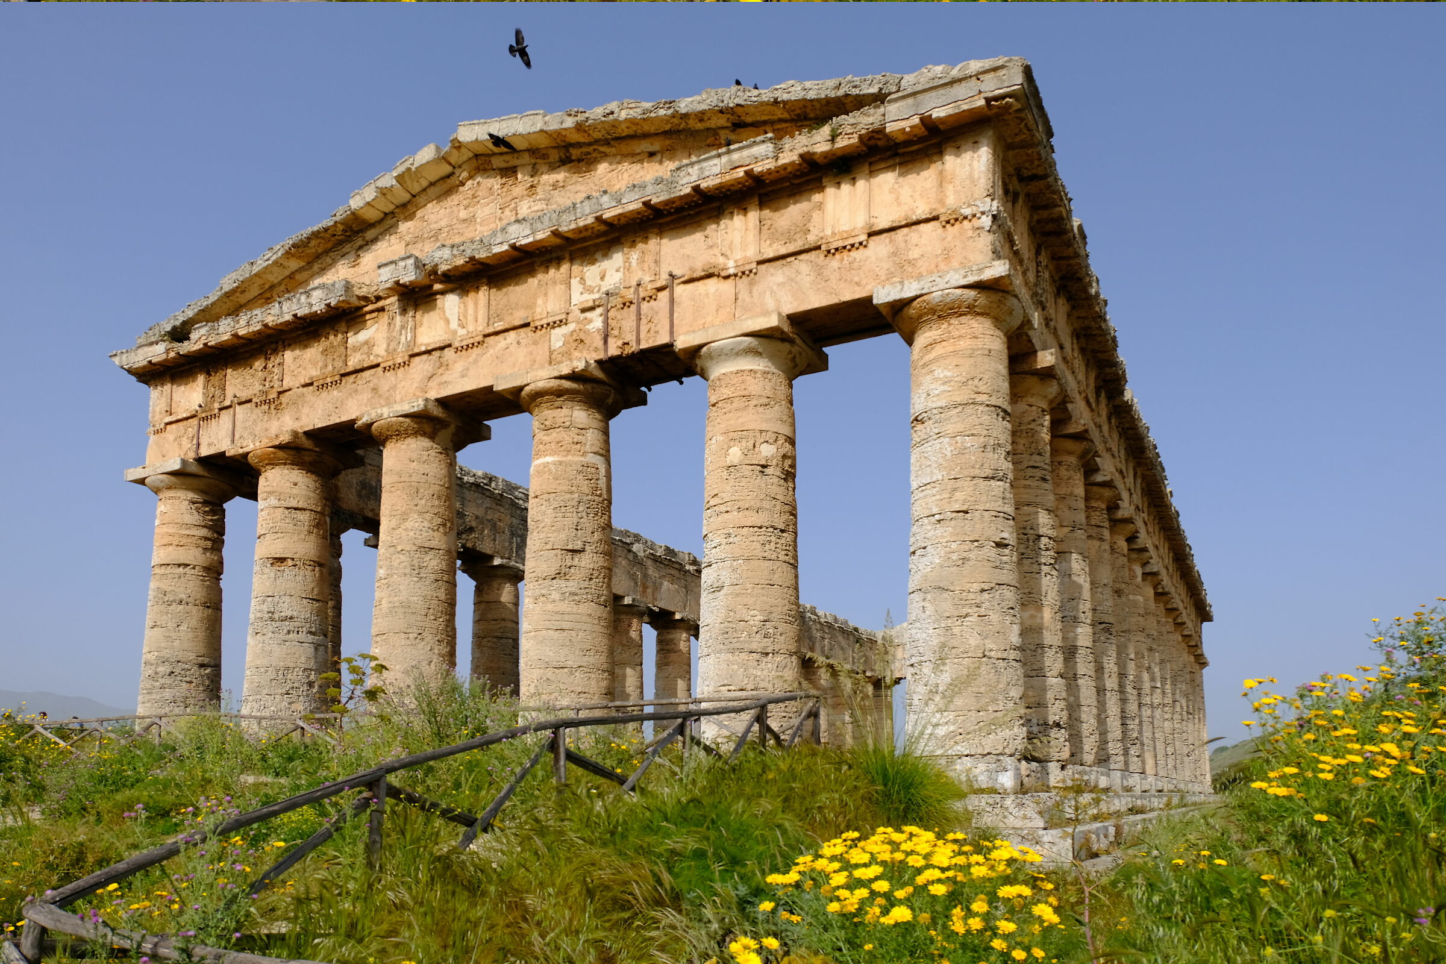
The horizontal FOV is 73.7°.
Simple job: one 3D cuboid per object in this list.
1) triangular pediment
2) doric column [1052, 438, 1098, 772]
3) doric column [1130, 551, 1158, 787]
[{"bbox_3d":[-5.881,-6.312,22.843,24.600,3.800,1.900,-7,-15,27],"label":"triangular pediment"},{"bbox_3d":[8.586,3.097,25.163,2.250,8.840,2.250,-5,-11,28],"label":"doric column"},{"bbox_3d":[14.898,6.734,36.022,2.250,8.760,2.250,-5,-11,28],"label":"doric column"}]

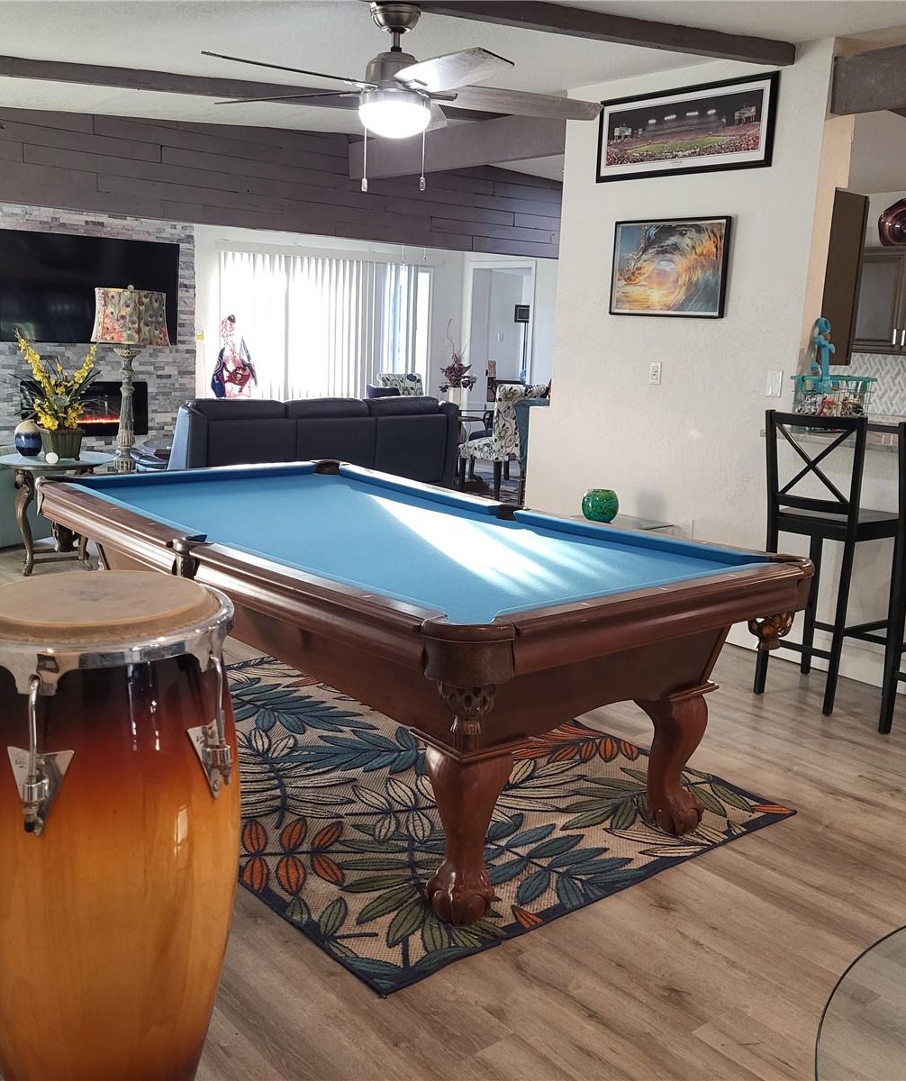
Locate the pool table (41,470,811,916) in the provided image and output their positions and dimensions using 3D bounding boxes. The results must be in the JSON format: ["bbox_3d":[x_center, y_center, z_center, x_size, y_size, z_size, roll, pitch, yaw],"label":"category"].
[{"bbox_3d":[-0.278,0.324,3.607,1.385,0.800,2.500,-7,14,-40],"label":"pool table"}]

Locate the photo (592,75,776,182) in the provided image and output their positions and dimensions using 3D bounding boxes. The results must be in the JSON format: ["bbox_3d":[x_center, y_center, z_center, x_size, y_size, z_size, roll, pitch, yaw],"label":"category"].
[{"bbox_3d":[1.060,-1.899,5.035,0.030,0.388,1.015,-7,14,-39],"label":"photo"}]

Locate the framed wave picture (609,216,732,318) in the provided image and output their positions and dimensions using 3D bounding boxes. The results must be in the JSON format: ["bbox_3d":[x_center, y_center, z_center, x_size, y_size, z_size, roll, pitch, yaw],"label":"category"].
[{"bbox_3d":[1.024,-1.299,5.165,0.030,0.448,0.670,-7,14,-39],"label":"framed wave picture"}]

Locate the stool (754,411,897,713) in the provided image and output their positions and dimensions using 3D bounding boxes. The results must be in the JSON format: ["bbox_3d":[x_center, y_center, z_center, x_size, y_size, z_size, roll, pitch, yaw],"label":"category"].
[{"bbox_3d":[1.492,0.075,4.300,0.480,1.120,0.430,-7,14,-39],"label":"stool"}]

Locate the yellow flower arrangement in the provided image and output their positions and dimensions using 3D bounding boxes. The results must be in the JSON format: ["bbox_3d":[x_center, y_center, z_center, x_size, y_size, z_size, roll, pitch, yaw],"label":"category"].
[{"bbox_3d":[-2.129,-0.854,5.823,0.450,0.540,0.380,-7,14,-39],"label":"yellow flower arrangement"}]

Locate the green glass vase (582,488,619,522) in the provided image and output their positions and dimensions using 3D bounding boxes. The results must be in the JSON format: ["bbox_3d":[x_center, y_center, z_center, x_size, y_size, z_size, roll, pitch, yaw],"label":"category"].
[{"bbox_3d":[0.696,-0.165,5.105,0.172,0.160,0.172,2,11,0],"label":"green glass vase"}]

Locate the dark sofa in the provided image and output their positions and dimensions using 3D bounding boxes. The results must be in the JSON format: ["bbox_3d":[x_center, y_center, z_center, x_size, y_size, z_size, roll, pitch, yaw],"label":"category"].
[{"bbox_3d":[-1.109,-0.615,7.753,2.170,0.910,0.980,-7,14,-39],"label":"dark sofa"}]

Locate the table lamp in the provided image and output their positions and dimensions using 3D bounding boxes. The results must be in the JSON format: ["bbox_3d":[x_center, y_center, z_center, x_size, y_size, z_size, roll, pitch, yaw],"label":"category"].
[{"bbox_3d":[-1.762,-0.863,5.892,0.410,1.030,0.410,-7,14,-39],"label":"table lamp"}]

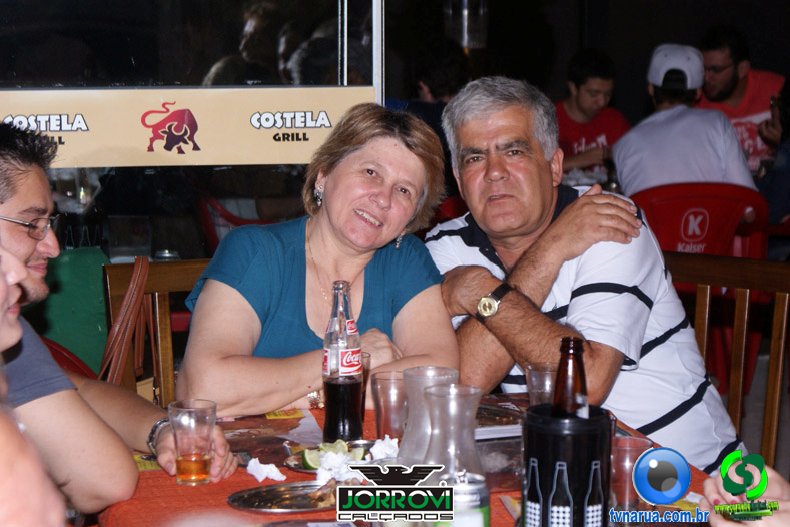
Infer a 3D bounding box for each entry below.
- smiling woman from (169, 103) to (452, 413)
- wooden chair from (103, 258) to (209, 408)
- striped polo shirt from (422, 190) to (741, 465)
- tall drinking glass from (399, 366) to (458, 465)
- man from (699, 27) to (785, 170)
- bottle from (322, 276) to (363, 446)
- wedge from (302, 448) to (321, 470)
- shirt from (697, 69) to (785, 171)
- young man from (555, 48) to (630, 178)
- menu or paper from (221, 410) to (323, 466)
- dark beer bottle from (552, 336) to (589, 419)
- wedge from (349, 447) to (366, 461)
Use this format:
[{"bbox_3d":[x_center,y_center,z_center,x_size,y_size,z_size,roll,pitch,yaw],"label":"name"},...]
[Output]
[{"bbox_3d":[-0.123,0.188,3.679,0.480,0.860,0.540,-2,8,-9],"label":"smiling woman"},{"bbox_3d":[-0.261,0.469,3.960,0.440,0.900,0.460,-3,8,-17],"label":"wooden chair"},{"bbox_3d":[0.326,0.170,3.879,0.460,0.560,0.340,-6,9,28],"label":"striped polo shirt"},{"bbox_3d":[0.051,0.220,3.341,0.098,0.130,0.098,0,8,0],"label":"tall drinking glass"},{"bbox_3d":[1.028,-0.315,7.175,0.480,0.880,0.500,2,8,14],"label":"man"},{"bbox_3d":[-0.078,0.146,3.430,0.059,0.238,0.059,-2,8,-8],"label":"bottle"},{"bbox_3d":[-0.116,0.275,3.252,0.040,0.032,0.032,0,8,0],"label":"wedge"},{"bbox_3d":[1.047,-0.384,7.165,0.420,0.460,0.280,2,8,14],"label":"shirt"},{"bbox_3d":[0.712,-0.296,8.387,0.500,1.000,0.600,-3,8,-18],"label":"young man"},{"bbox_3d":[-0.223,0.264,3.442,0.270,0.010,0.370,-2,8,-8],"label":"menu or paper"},{"bbox_3d":[0.206,0.226,2.696,0.073,0.285,0.073,0,8,0],"label":"dark beer bottle"},{"bbox_3d":[-0.056,0.270,3.287,0.040,0.027,0.030,0,8,0],"label":"wedge"}]

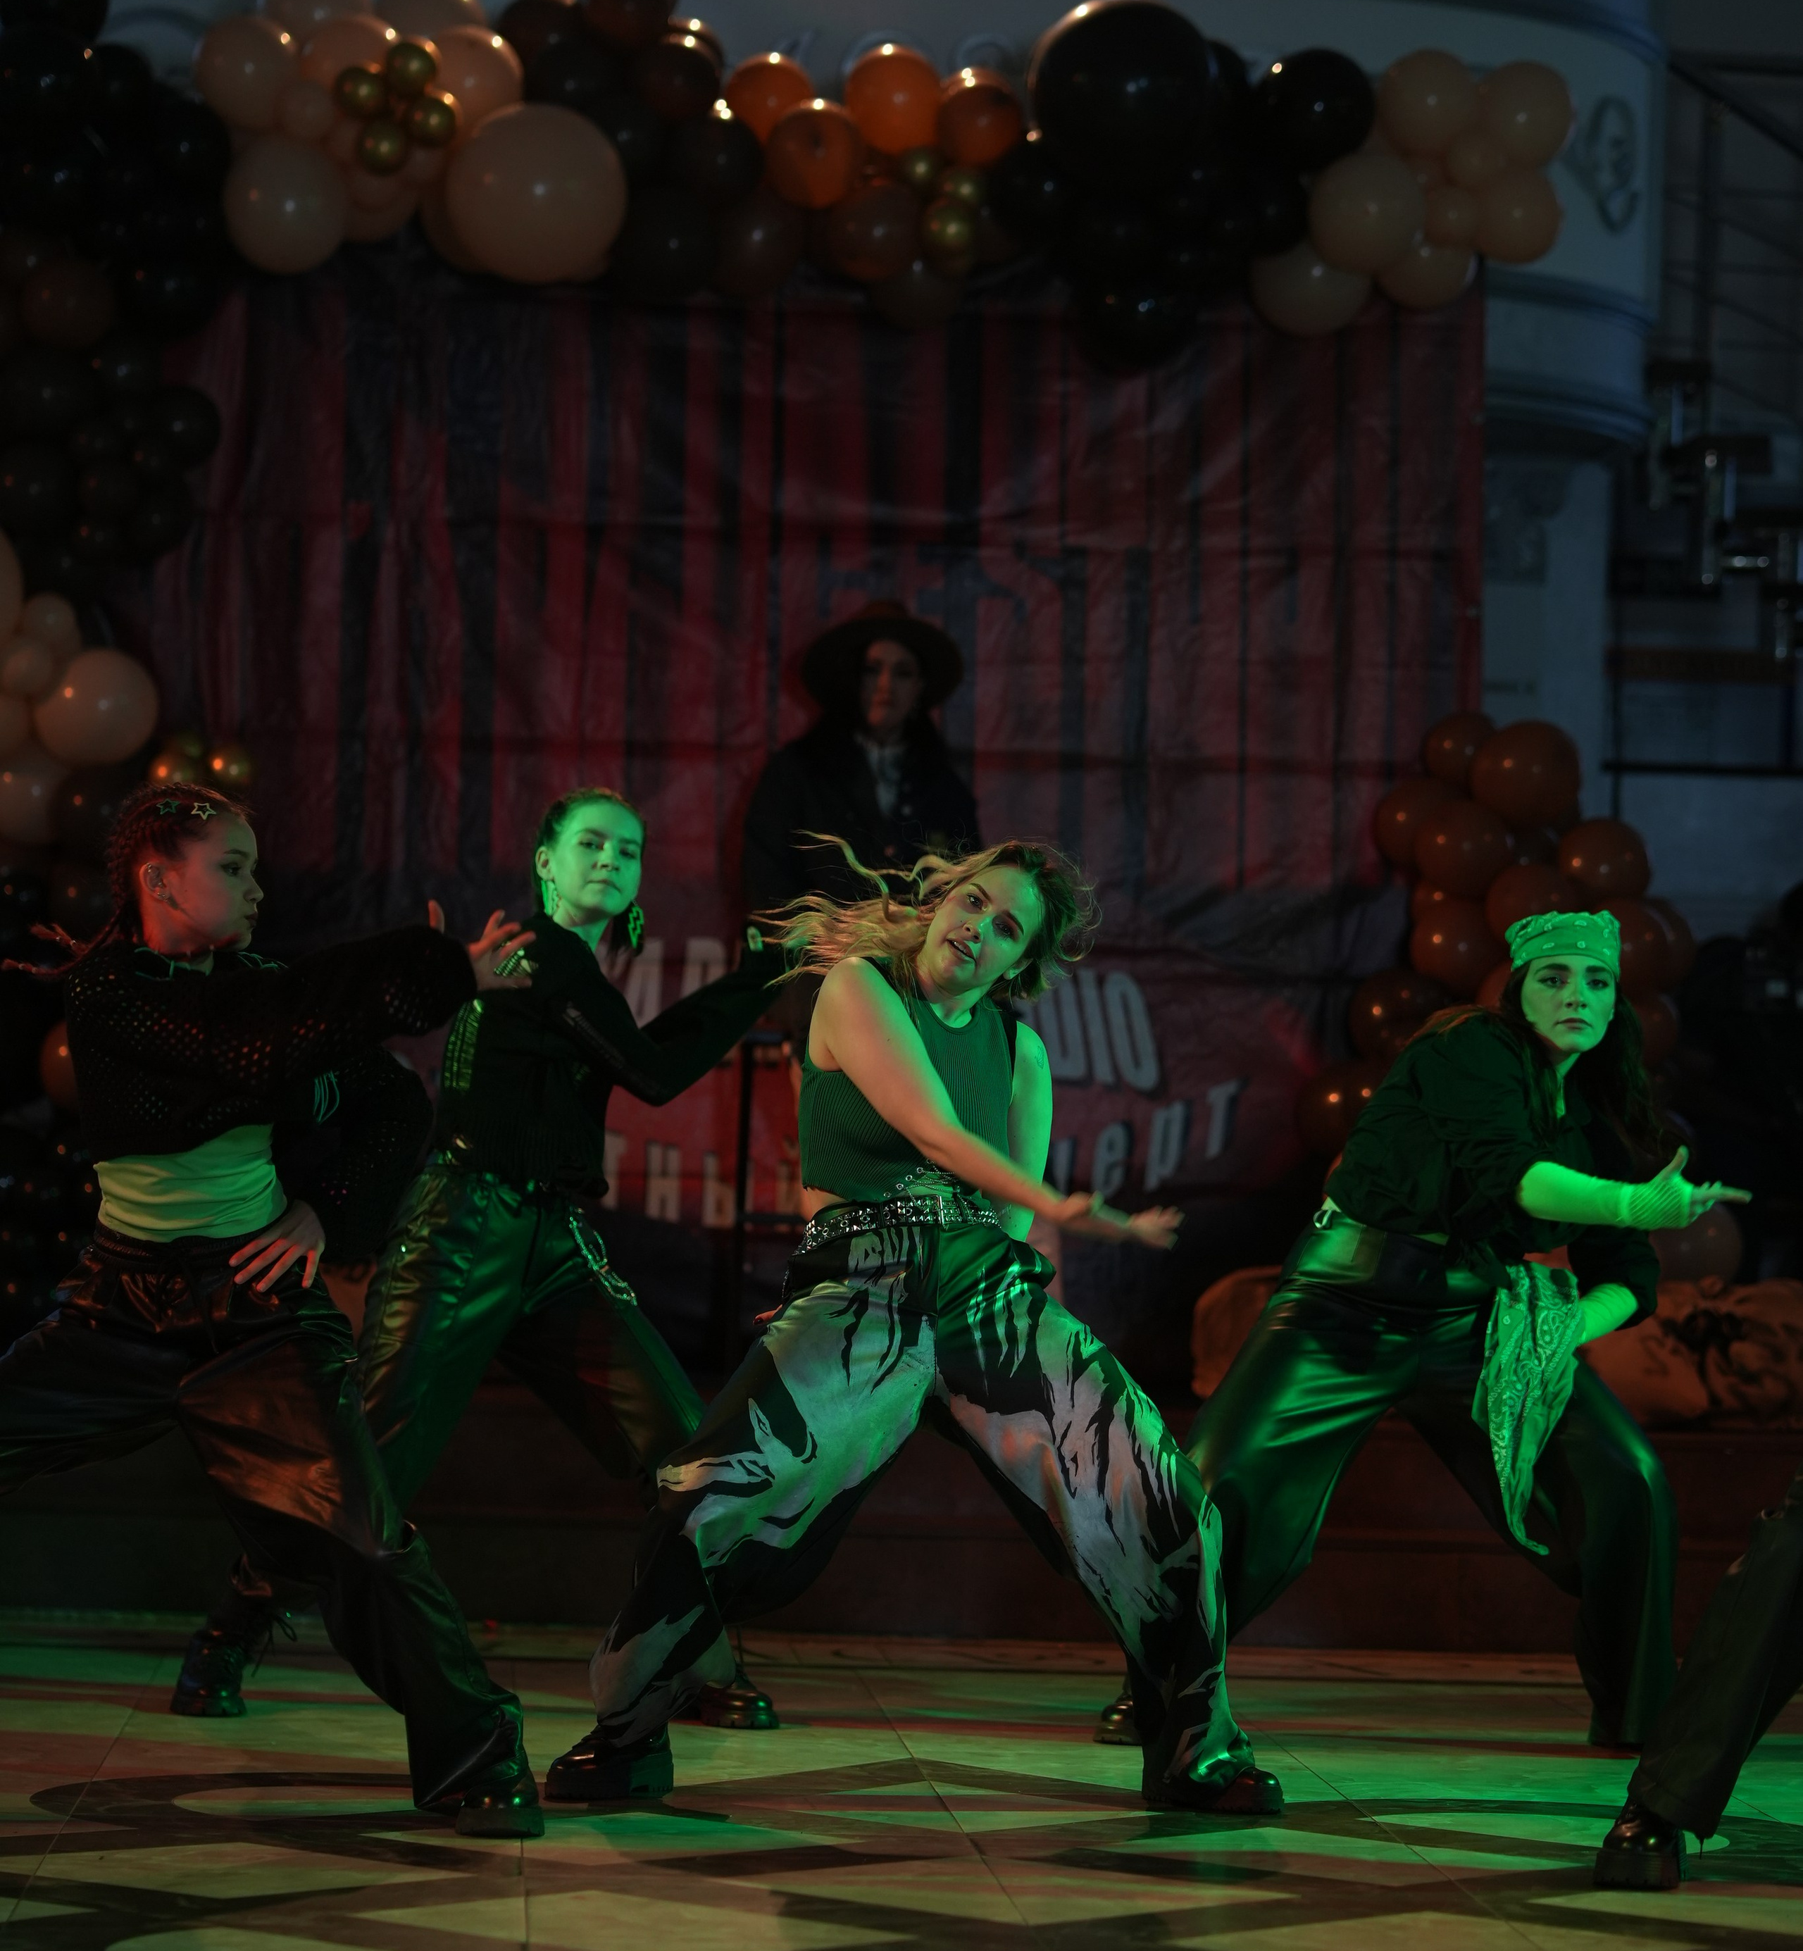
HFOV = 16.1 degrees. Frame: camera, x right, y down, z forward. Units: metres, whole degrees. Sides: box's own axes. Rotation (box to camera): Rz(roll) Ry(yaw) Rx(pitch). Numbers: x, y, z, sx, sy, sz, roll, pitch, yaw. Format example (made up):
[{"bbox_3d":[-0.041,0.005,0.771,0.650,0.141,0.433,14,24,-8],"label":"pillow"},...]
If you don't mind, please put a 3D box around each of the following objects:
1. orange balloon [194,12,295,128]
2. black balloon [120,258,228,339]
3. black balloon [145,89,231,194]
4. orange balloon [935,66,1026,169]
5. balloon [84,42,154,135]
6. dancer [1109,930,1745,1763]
[{"bbox_3d":[-1.385,-1.903,13.450,0.223,0.240,0.223,2,-1,0],"label":"orange balloon"},{"bbox_3d":[-1.585,-1.502,13.900,0.235,0.235,0.235,1,-1,0],"label":"black balloon"},{"bbox_3d":[-1.504,-1.750,13.400,0.200,0.222,0.200,2,-1,0],"label":"black balloon"},{"bbox_3d":[0.168,-1.812,13.500,0.183,0.210,0.183,2,-1,0],"label":"orange balloon"},{"bbox_3d":[-1.743,-1.939,14.000,0.213,0.208,0.211,1,-1,0],"label":"balloon"},{"bbox_3d":[0.827,0.564,10.150,0.920,1.340,0.760,2,-2,-30],"label":"dancer"}]

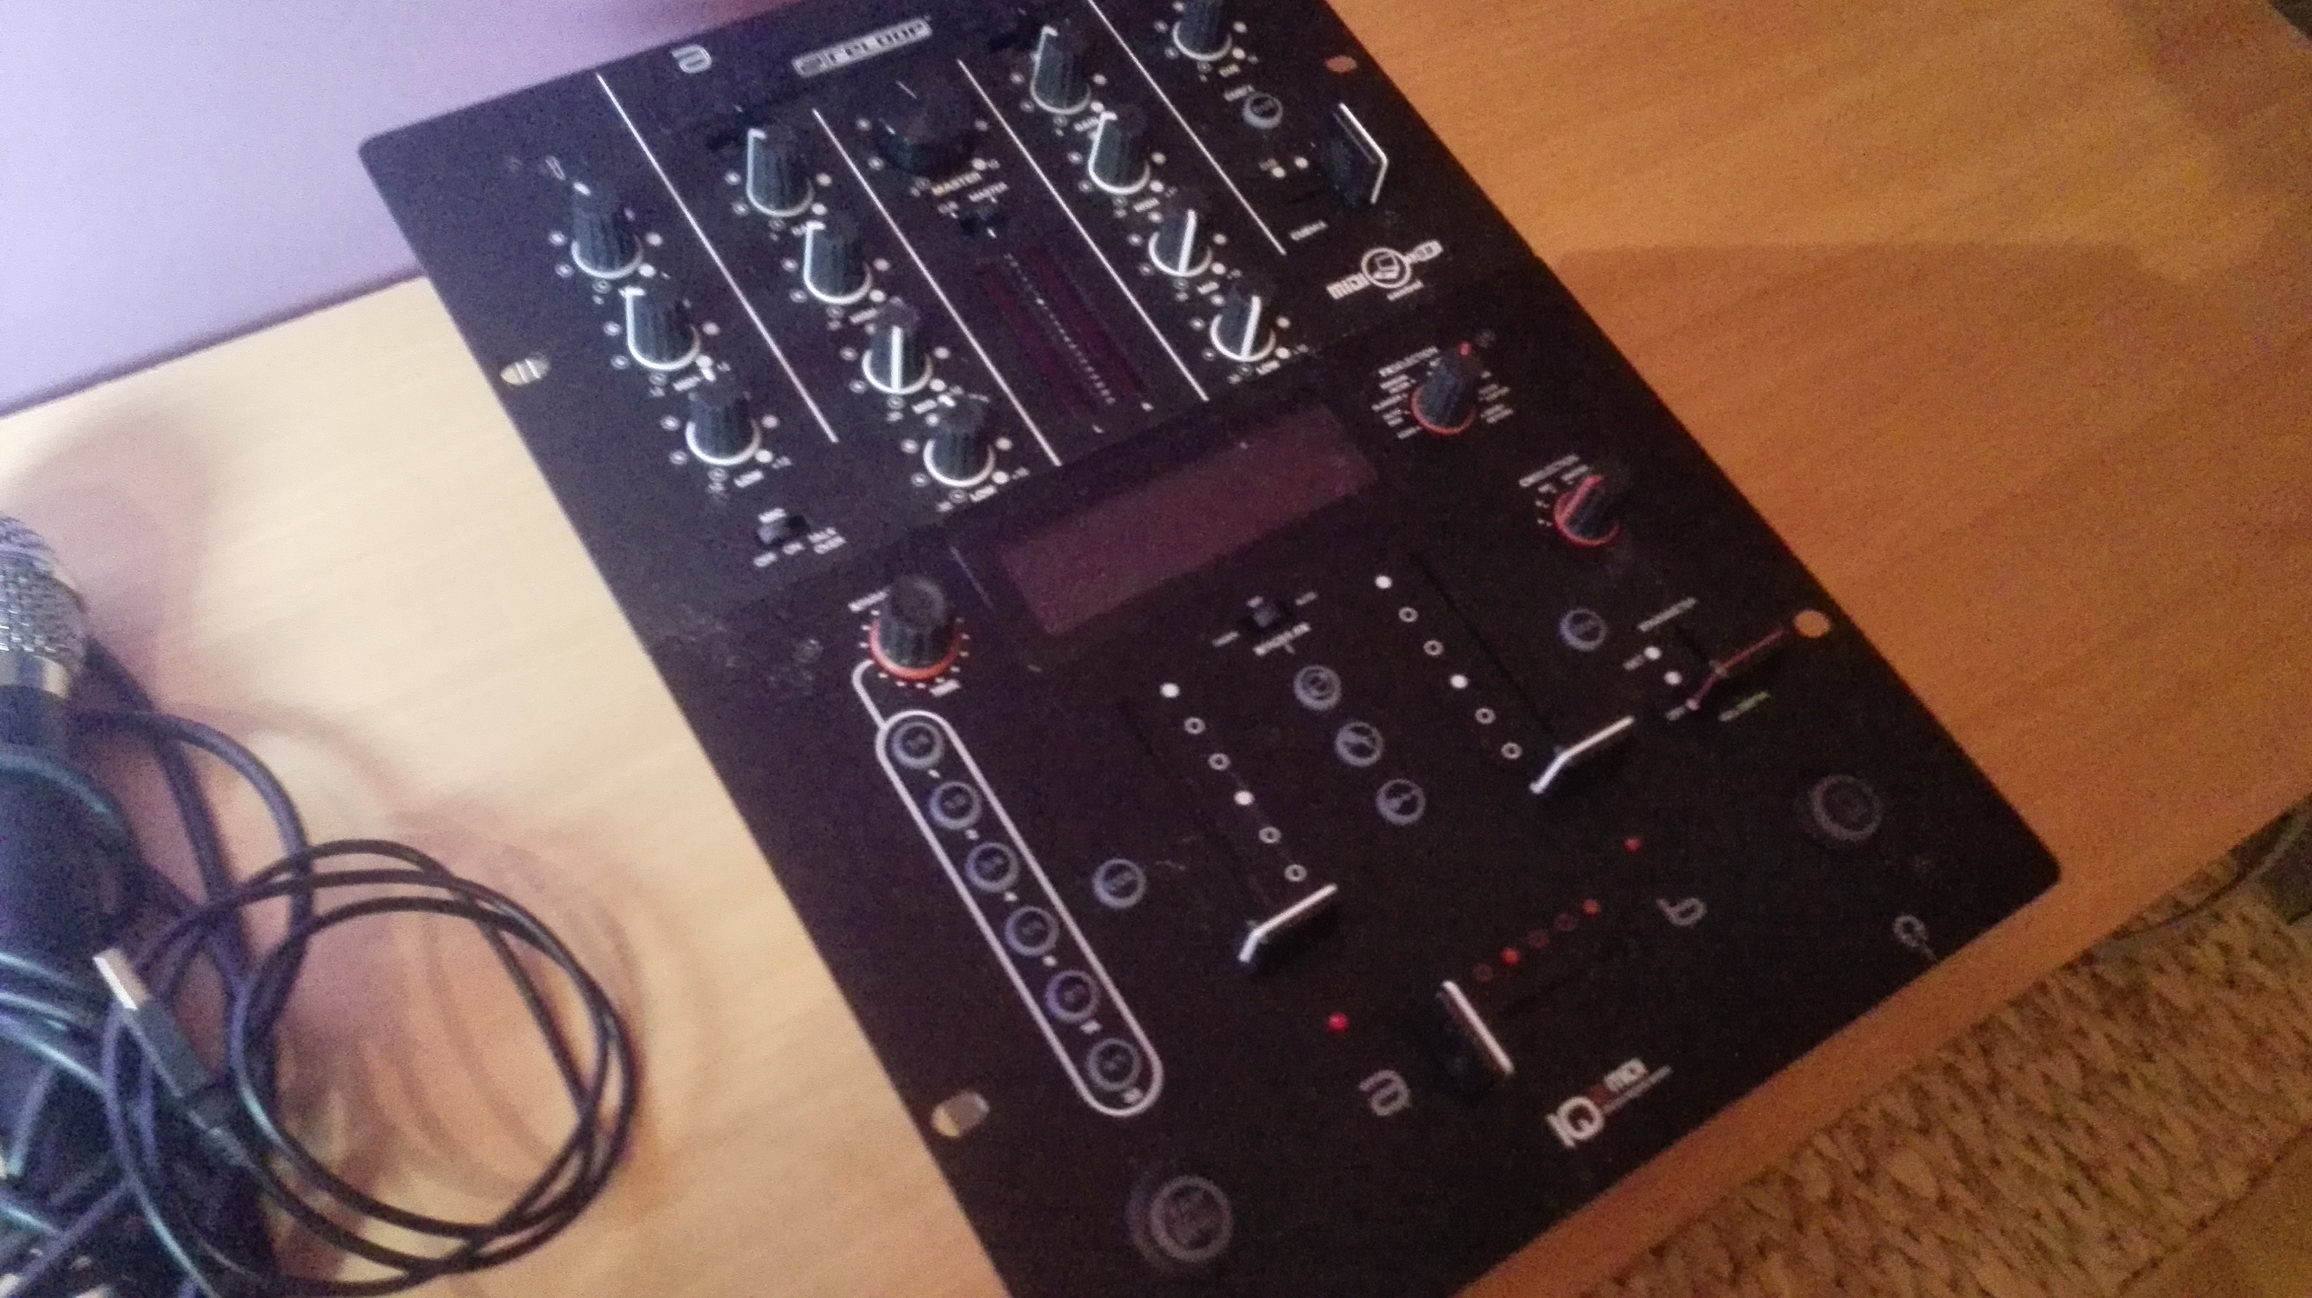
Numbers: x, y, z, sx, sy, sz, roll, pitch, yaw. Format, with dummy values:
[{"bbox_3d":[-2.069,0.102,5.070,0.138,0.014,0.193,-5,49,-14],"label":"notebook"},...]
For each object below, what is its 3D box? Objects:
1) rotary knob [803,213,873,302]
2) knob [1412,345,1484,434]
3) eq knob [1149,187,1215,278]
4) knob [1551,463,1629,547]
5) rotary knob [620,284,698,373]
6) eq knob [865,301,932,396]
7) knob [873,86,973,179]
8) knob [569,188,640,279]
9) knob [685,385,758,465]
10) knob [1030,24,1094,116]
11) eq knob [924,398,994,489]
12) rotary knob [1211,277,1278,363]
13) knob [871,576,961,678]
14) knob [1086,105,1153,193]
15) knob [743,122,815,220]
[{"bbox_3d":[-0.078,-0.097,0.419,0.017,0.017,0.017,4,62,-7],"label":"rotary knob"},{"bbox_3d":[0.075,-0.066,0.428,0.017,0.019,0.017,-8,65,-12],"label":"knob"},{"bbox_3d":[0.008,-0.108,0.439,0.017,0.019,0.017,1,63,-8],"label":"eq knob"},{"bbox_3d":[0.109,-0.037,0.418,0.017,0.019,0.017,3,63,-7],"label":"knob"},{"bbox_3d":[-0.118,-0.078,0.406,0.017,0.019,0.017,-16,67,-16],"label":"rotary knob"},{"bbox_3d":[-0.062,-0.073,0.412,0.017,0.019,0.017,1,63,-8],"label":"eq knob"},{"bbox_3d":[-0.060,-0.137,0.447,0.025,0.011,0.025,4,62,-7],"label":"knob"},{"bbox_3d":[-0.133,-0.102,0.413,0.017,0.017,0.017,4,62,-7],"label":"knob"},{"bbox_3d":[-0.101,-0.055,0.397,0.017,0.019,0.017,3,63,-7],"label":"knob"},{"bbox_3d":[-0.025,-0.156,0.459,0.017,0.017,0.017,4,62,-7],"label":"knob"},{"bbox_3d":[-0.045,-0.049,0.399,0.017,0.017,0.017,4,62,-7],"label":"eq knob"},{"bbox_3d":[0.023,-0.084,0.430,0.017,0.019,0.017,2,63,-7],"label":"rotary knob"},{"bbox_3d":[-0.052,-0.006,0.374,0.019,0.017,0.019,4,62,-7],"label":"knob"},{"bbox_3d":[-0.009,-0.131,0.449,0.017,0.017,0.017,4,62,-7],"label":"knob"},{"bbox_3d":[-0.095,-0.121,0.430,0.017,0.017,0.017,4,62,-7],"label":"knob"}]

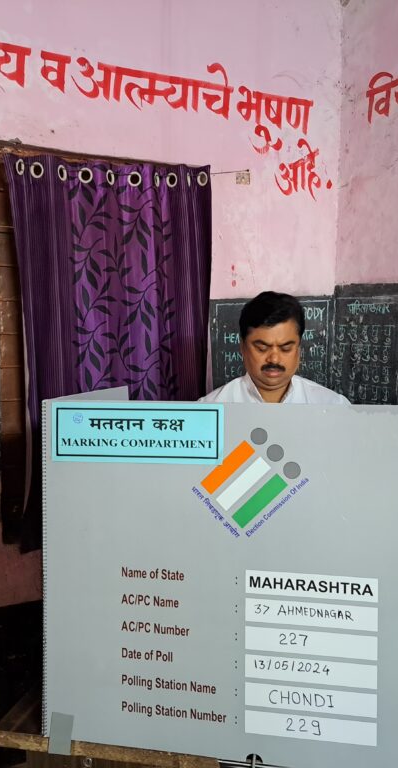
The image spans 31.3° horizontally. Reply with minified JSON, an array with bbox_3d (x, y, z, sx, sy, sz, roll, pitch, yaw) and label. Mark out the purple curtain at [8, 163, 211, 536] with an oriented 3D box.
[{"bbox_3d":[-0.302,-0.120,2.659,0.821,1.405,0.120,-3,5,-31],"label":"purple curtain"}]

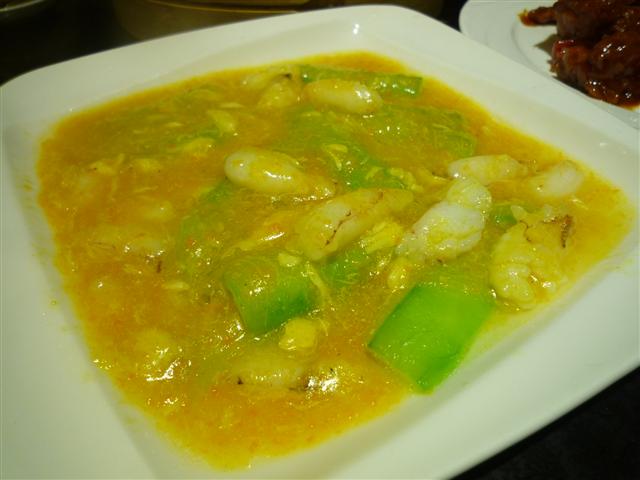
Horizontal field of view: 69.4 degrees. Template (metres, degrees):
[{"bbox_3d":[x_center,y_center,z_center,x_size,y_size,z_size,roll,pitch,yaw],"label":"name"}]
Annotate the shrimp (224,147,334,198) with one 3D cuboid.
[{"bbox_3d":[-0.019,-0.031,0.214,0.053,0.018,0.021,14,47,11],"label":"shrimp"}]

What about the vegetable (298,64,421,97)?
[{"bbox_3d":[0.024,-0.098,0.283,0.075,0.010,0.017,9,46,6],"label":"vegetable"}]

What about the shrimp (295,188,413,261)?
[{"bbox_3d":[0.015,-0.007,0.192,0.057,0.019,0.022,-26,52,-25],"label":"shrimp"}]

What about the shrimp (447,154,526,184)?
[{"bbox_3d":[0.081,-0.034,0.224,0.040,0.015,0.016,-3,46,-5],"label":"shrimp"}]

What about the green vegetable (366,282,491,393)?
[{"bbox_3d":[0.038,0.030,0.156,0.031,0.012,0.036,24,46,32],"label":"green vegetable"}]

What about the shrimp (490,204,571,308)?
[{"bbox_3d":[0.083,0.005,0.181,0.026,0.021,0.054,24,50,20],"label":"shrimp"}]

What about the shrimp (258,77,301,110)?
[{"bbox_3d":[-0.024,-0.086,0.269,0.017,0.015,0.032,28,51,22],"label":"shrimp"}]

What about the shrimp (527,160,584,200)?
[{"bbox_3d":[0.112,-0.028,0.219,0.030,0.017,0.018,-17,49,-18],"label":"shrimp"}]

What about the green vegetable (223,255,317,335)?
[{"bbox_3d":[-0.018,0.019,0.166,0.027,0.012,0.024,-29,54,-27],"label":"green vegetable"}]

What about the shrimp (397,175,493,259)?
[{"bbox_3d":[0.052,-0.009,0.193,0.053,0.021,0.024,-33,56,-30],"label":"shrimp"}]

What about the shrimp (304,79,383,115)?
[{"bbox_3d":[0.013,-0.082,0.264,0.045,0.018,0.020,13,47,10],"label":"shrimp"}]

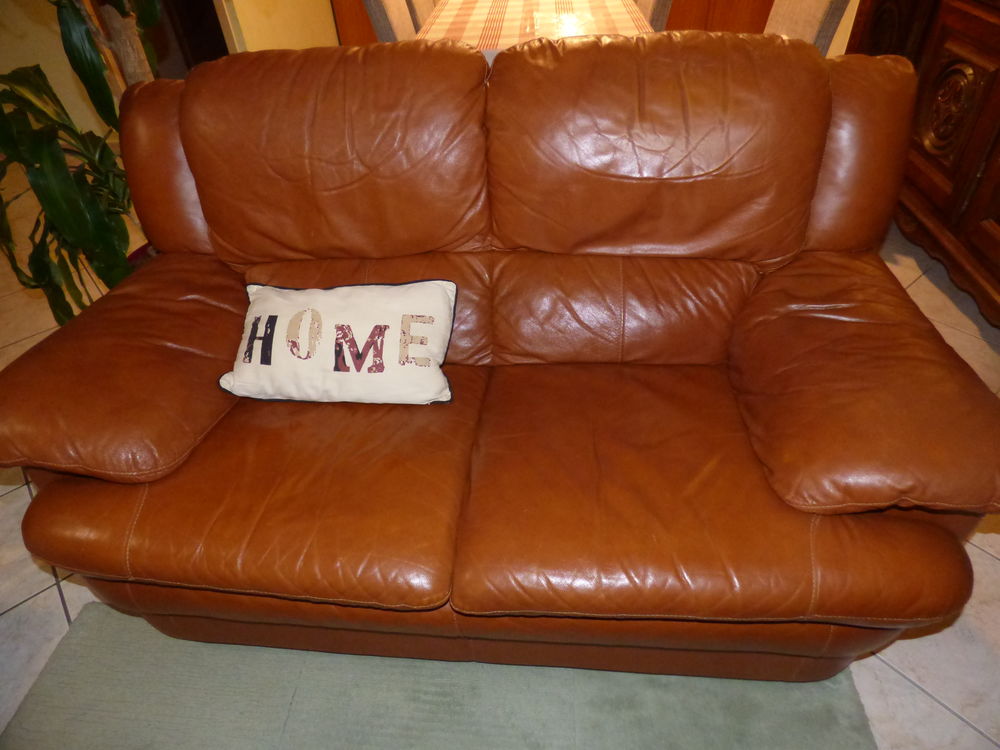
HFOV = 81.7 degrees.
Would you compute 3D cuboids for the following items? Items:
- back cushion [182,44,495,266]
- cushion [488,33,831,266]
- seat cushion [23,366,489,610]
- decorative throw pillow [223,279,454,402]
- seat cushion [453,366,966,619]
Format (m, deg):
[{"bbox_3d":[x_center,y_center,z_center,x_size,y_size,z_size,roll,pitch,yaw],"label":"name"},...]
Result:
[{"bbox_3d":[-0.318,-0.438,1.180,0.592,0.408,0.214,2,24,5],"label":"back cushion"},{"bbox_3d":[0.284,-0.428,1.130,0.602,0.408,0.214,2,24,5],"label":"cushion"},{"bbox_3d":[-0.435,0.161,1.151,0.785,0.163,0.541,2,41,5],"label":"seat cushion"},{"bbox_3d":[-0.331,-0.072,1.196,0.469,0.122,0.255,1,84,4],"label":"decorative throw pillow"},{"bbox_3d":[0.343,0.180,1.087,0.785,0.163,0.541,2,41,5],"label":"seat cushion"}]

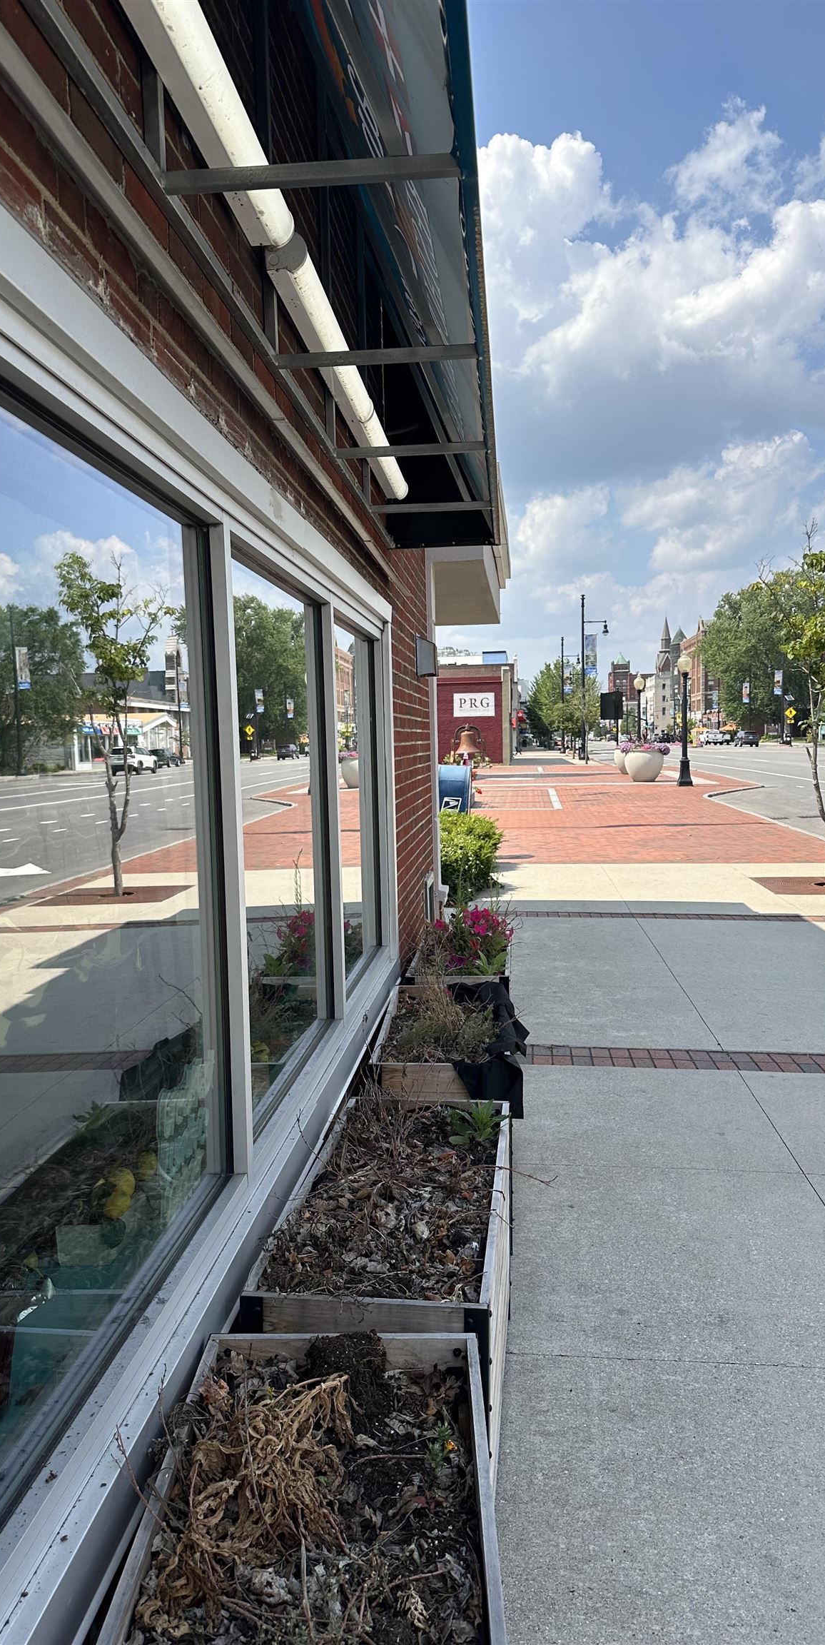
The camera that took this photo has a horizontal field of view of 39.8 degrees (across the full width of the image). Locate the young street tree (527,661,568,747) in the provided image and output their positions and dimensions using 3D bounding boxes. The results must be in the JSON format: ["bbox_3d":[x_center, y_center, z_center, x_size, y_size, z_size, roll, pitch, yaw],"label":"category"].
[{"bbox_3d":[13.983,-11.829,114.649,4.600,9.500,4.600,-1,4,5],"label":"young street tree"}]

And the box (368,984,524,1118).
[{"bbox_3d":[0.148,1.013,4.320,0.490,0.560,1.190,-1,4,4],"label":"box"}]

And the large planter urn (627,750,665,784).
[{"bbox_3d":[8.123,-1.996,39.689,1.330,1.130,1.330,-1,4,5],"label":"large planter urn"}]

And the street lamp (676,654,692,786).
[{"bbox_3d":[8.601,-3.273,36.027,0.480,4.160,0.480,-1,4,5],"label":"street lamp"}]

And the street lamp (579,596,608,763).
[{"bbox_3d":[11.756,-9.367,73.753,1.900,10.600,0.500,-1,4,5],"label":"street lamp"}]

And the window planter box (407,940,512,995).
[{"bbox_3d":[0.262,0.913,5.691,0.467,0.560,1.180,-1,4,5],"label":"window planter box"}]

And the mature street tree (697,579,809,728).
[{"bbox_3d":[43.772,-19.383,137.559,18.000,19.800,17.000,-1,4,5],"label":"mature street tree"}]

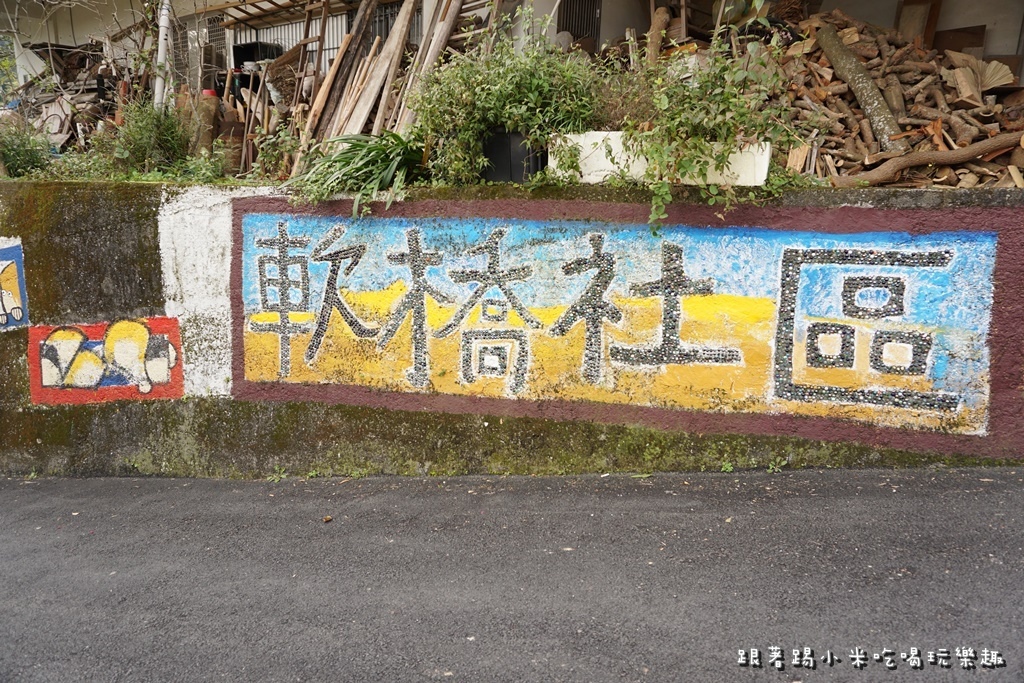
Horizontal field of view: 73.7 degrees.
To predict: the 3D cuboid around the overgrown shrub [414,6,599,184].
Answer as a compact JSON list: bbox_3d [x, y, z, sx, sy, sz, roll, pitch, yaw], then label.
[{"bbox_3d":[-0.054,-1.387,3.902,1.025,0.911,0.800,2,12,0],"label":"overgrown shrub"}]

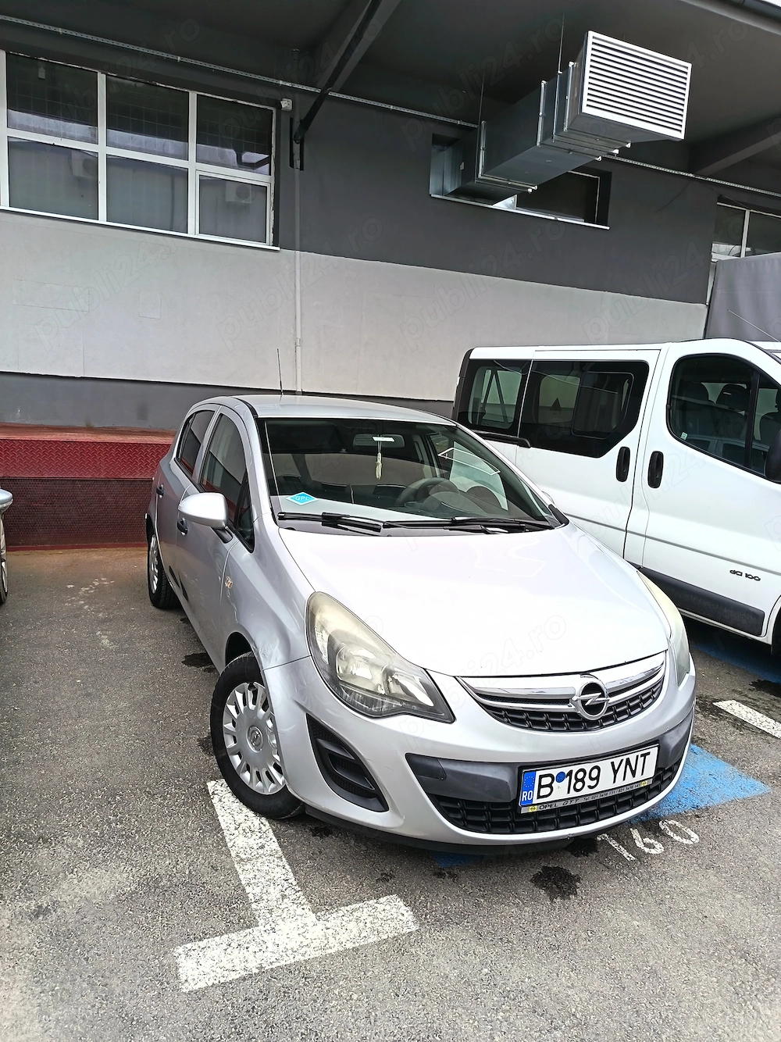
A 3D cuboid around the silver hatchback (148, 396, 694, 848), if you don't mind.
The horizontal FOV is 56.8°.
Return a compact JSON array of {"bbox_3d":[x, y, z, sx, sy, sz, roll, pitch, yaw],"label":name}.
[{"bbox_3d":[-0.237,0.101,3.831,1.800,1.488,4.000,-1,11,-26],"label":"silver hatchback"}]

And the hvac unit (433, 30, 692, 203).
[{"bbox_3d":[1.819,-4.412,8.319,1.270,0.710,2.940,-1,10,-23],"label":"hvac unit"}]

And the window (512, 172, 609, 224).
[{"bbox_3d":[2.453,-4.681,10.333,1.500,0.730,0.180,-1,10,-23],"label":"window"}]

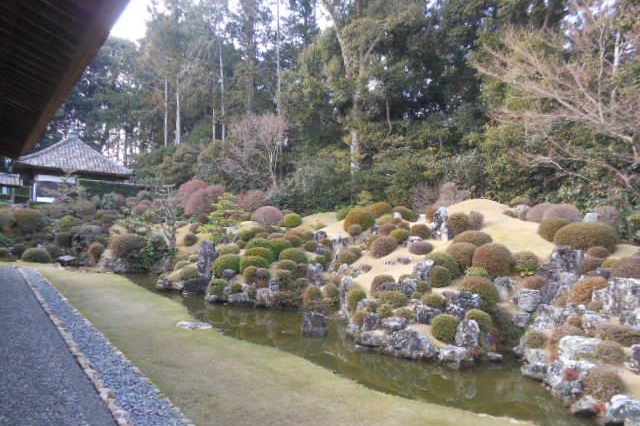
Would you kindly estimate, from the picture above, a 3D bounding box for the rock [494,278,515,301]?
[{"bbox_3d":[4.407,1.837,11.100,0.450,0.560,0.420,0,-2,22],"label":"rock"}]

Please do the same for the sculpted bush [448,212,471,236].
[{"bbox_3d":[4.195,0.323,13.900,0.648,0.707,0.648,0,-1,17],"label":"sculpted bush"}]

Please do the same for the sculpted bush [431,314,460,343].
[{"bbox_3d":[2.481,2.265,9.065,0.588,0.571,0.588,0,0,15],"label":"sculpted bush"}]

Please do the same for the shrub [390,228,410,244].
[{"bbox_3d":[2.426,0.690,14.014,0.637,0.485,0.637,0,0,10],"label":"shrub"}]

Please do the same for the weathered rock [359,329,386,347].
[{"bbox_3d":[0.929,2.204,8.100,0.470,0.324,0.376,0,0,7],"label":"weathered rock"}]

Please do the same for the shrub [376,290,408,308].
[{"bbox_3d":[1.647,1.954,10.500,0.720,0.440,0.620,1,-2,9],"label":"shrub"}]

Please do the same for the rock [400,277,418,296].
[{"bbox_3d":[1.791,1.471,9.250,0.354,0.360,0.301,0,0,11],"label":"rock"}]

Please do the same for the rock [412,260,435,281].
[{"bbox_3d":[2.195,1.230,9.800,0.455,0.445,0.341,0,0,13],"label":"rock"}]

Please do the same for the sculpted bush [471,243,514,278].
[{"bbox_3d":[4.492,1.246,12.000,1.080,0.880,1.040,0,-2,21],"label":"sculpted bush"}]

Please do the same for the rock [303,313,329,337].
[{"bbox_3d":[-0.091,2.388,9.900,0.546,0.557,0.460,0,-1,-1],"label":"rock"}]

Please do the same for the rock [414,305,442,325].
[{"bbox_3d":[2.303,2.195,9.900,0.560,0.440,0.450,1,-2,14],"label":"rock"}]

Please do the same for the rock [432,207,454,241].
[{"bbox_3d":[3.823,0.356,14.308,0.681,1.053,0.539,0,0,15],"label":"rock"}]

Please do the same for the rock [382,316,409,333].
[{"bbox_3d":[1.540,2.305,9.555,0.579,0.372,0.412,0,0,9],"label":"rock"}]

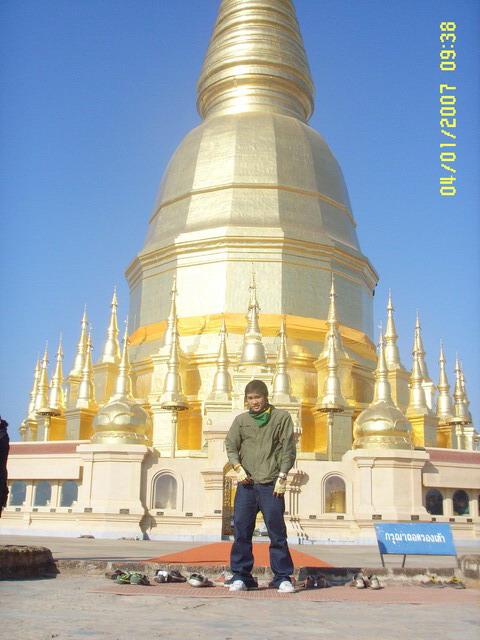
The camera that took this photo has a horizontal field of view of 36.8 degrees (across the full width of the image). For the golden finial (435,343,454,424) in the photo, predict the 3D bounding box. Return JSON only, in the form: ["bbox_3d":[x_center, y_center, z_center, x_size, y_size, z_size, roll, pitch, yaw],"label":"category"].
[{"bbox_3d":[10.359,3.150,36.650,0.880,4.136,0.880,-12,-21,37],"label":"golden finial"}]

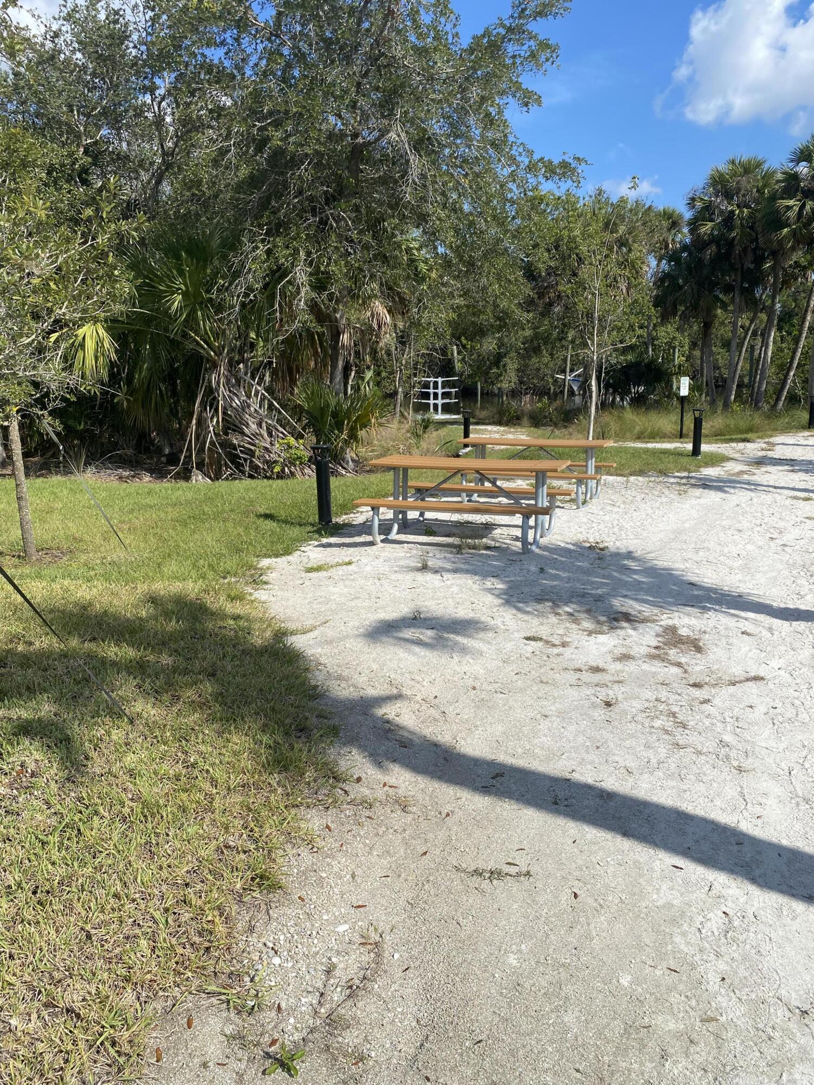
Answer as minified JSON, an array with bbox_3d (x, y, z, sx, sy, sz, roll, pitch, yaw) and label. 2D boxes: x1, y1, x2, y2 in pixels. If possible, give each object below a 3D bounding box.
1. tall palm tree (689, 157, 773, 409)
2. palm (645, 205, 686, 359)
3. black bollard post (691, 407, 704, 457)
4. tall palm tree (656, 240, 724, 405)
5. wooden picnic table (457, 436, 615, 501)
[{"bbox_3d":[12.334,-9.770,31.000,3.200,9.560,3.200,-1,12,0],"label":"tall palm tree"},{"bbox_3d":[12.393,-11.358,39.000,2.400,9.310,2.400,-1,12,0],"label":"palm"},{"bbox_3d":[5.467,-2.049,15.300,0.220,0.880,0.220,-1,12,0],"label":"black bollard post"},{"bbox_3d":[10.612,-8.090,30.500,2.600,6.218,2.600,-1,12,0],"label":"tall palm tree"},{"bbox_3d":[1.627,-0.925,10.475,1.870,0.760,1.530,4,13,21],"label":"wooden picnic table"}]

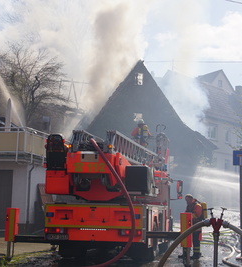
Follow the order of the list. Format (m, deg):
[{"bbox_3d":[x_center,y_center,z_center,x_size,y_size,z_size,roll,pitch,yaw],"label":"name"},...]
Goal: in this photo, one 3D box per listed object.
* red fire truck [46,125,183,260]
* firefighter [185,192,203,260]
[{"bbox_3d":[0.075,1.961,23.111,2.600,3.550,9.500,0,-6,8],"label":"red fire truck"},{"bbox_3d":[1.960,2.498,20.000,0.580,1.750,0.580,2,-6,-11],"label":"firefighter"}]

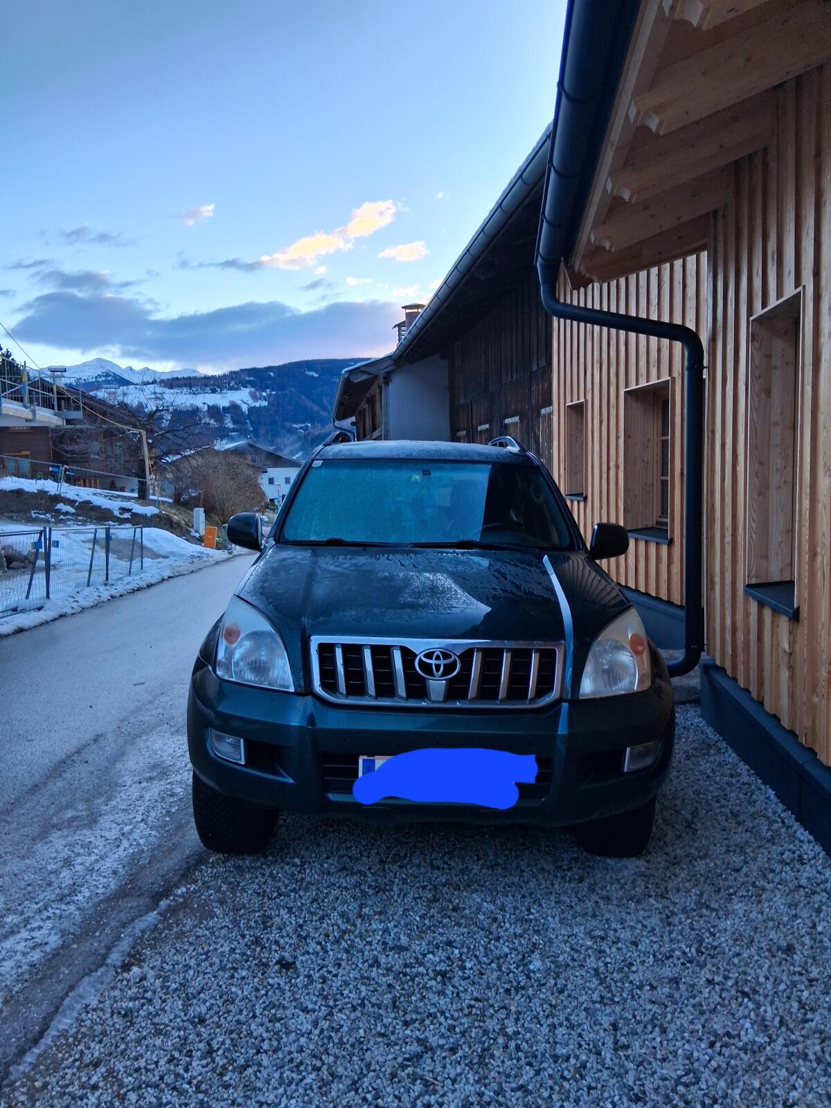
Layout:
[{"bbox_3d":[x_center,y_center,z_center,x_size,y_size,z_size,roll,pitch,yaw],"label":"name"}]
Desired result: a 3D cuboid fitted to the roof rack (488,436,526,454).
[{"bbox_3d":[0.607,-0.735,5.859,0.100,0.140,1.750,1,4,-1],"label":"roof rack"}]

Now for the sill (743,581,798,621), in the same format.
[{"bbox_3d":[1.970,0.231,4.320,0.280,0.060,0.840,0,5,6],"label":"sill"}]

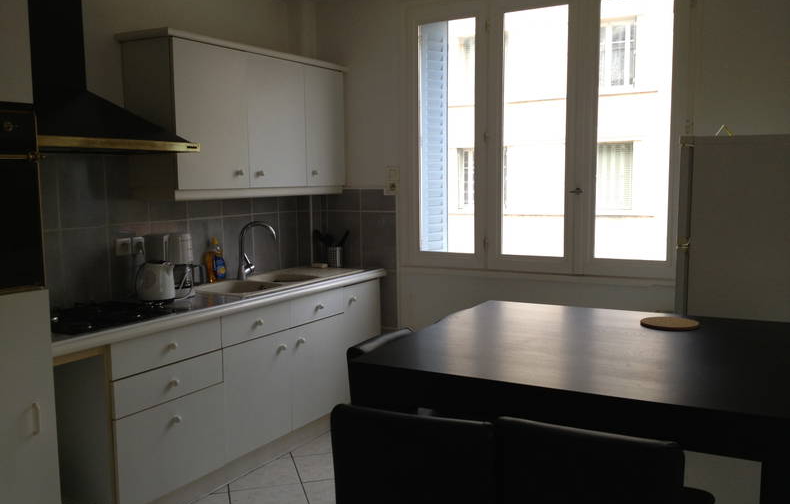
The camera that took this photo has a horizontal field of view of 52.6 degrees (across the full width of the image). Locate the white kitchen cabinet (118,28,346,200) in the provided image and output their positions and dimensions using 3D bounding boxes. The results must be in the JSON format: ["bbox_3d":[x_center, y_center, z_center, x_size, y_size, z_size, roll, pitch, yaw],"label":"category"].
[{"bbox_3d":[-0.755,-0.657,4.135,0.314,0.733,1.422,2,6,28],"label":"white kitchen cabinet"}]

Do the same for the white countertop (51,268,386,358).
[{"bbox_3d":[-0.841,0.217,3.769,0.584,0.049,2.318,2,6,28],"label":"white countertop"}]

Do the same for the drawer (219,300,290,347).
[{"bbox_3d":[-0.828,0.314,3.754,0.491,0.142,0.520,2,6,28],"label":"drawer"}]

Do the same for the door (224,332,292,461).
[{"bbox_3d":[-0.632,0.651,3.702,0.030,0.515,0.506,3,6,28],"label":"door"}]

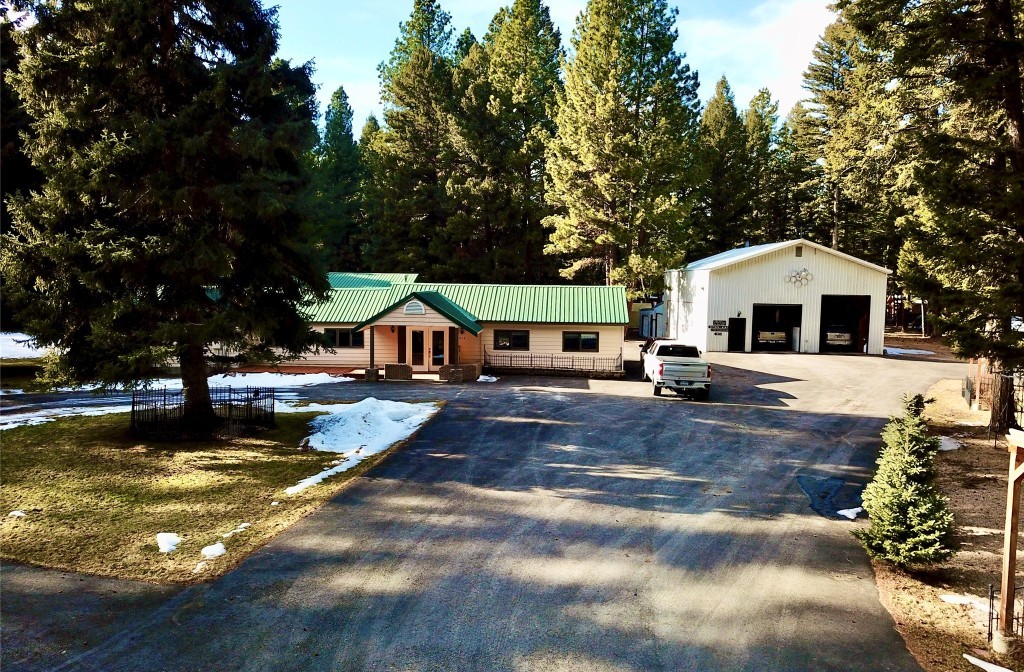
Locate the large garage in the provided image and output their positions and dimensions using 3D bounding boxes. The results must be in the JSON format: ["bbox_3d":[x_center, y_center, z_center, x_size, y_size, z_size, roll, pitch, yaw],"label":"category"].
[{"bbox_3d":[17.836,-2.957,55.153,11.500,7.070,14.950,1,4,0],"label":"large garage"}]

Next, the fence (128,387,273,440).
[{"bbox_3d":[-9.010,2.197,22.702,3.900,1.080,3.300,1,5,0],"label":"fence"}]

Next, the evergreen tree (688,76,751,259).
[{"bbox_3d":[19.633,-12.787,74.255,6.240,24.020,6.240,1,4,0],"label":"evergreen tree"}]

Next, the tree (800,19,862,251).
[{"bbox_3d":[26.733,-13.560,64.998,5.600,25.680,5.600,1,5,0],"label":"tree"}]

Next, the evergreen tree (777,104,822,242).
[{"bbox_3d":[29.178,-12.328,79.291,5.200,22.650,5.200,1,4,0],"label":"evergreen tree"}]

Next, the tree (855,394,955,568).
[{"bbox_3d":[6.032,2.216,11.802,1.470,2.660,1.470,1,4,0],"label":"tree"}]

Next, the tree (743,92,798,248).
[{"bbox_3d":[24.235,-12.378,73.143,4.900,21.770,4.900,1,5,0],"label":"tree"}]

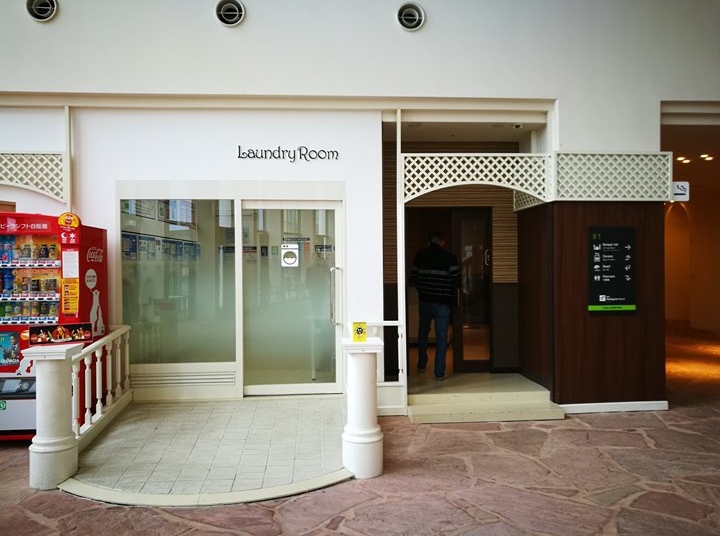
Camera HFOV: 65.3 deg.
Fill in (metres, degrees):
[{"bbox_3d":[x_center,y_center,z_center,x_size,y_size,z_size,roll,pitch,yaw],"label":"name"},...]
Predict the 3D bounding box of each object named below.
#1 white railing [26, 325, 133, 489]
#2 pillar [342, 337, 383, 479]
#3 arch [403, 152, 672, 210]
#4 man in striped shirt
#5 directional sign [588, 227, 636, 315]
[{"bbox_3d":[-2.203,1.017,4.546,0.300,0.950,1.508,-1,1,-5],"label":"white railing"},{"bbox_3d":[0.011,1.001,4.069,0.285,0.945,0.285,-1,1,-5],"label":"pillar"},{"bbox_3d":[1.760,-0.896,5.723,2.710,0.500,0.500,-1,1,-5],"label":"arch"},{"bbox_3d":[0.860,0.406,6.411,0.570,1.680,0.450,-1,1,-5],"label":"man in striped shirt"},{"bbox_3d":[2.526,0.030,5.625,0.504,0.868,0.040,-1,1,-5],"label":"directional sign"}]

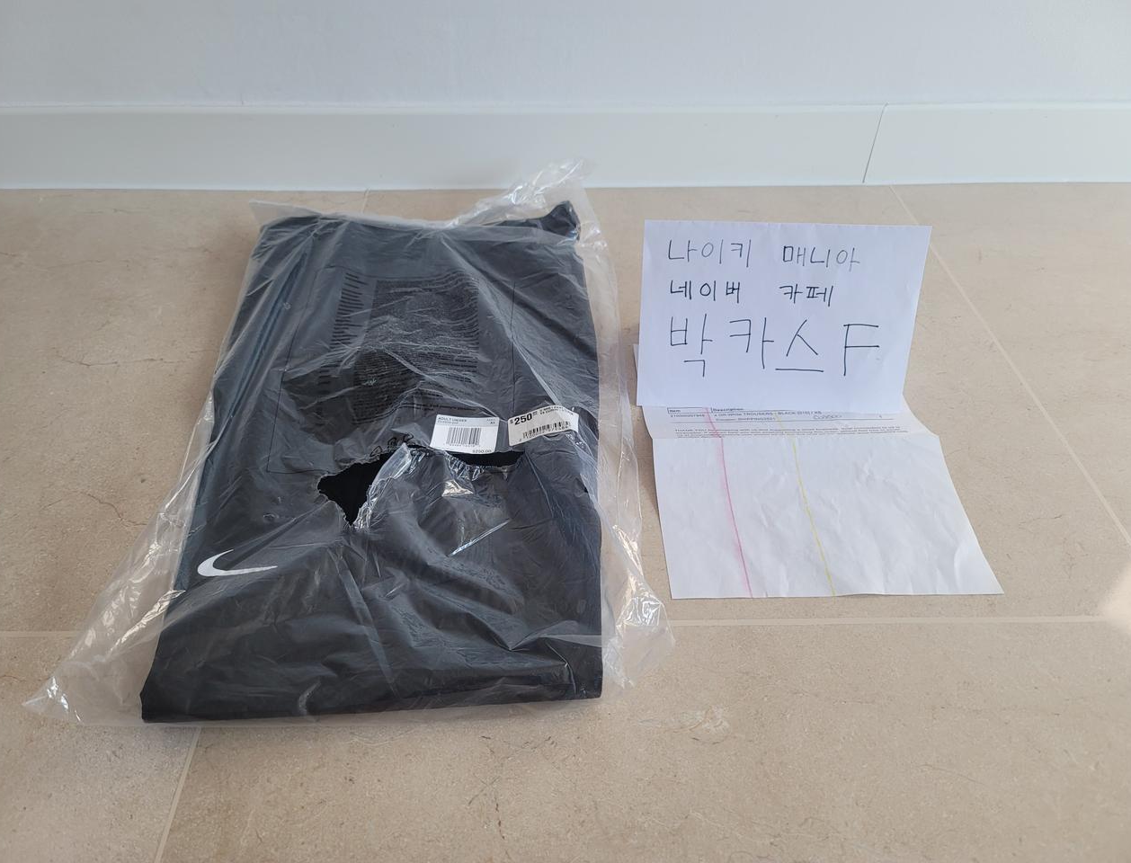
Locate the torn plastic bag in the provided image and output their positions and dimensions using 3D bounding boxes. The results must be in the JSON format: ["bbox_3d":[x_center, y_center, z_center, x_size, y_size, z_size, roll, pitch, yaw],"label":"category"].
[{"bbox_3d":[-0.130,-0.058,0.666,0.370,0.065,0.590,-1,43,-1],"label":"torn plastic bag"}]

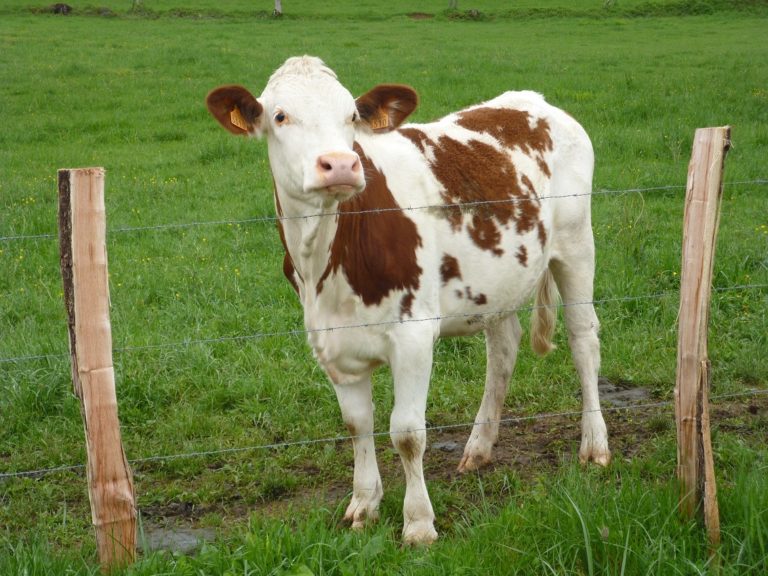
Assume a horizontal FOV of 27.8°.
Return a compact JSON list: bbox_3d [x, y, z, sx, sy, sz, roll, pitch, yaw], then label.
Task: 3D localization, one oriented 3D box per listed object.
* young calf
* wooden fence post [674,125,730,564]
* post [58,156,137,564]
[{"bbox_3d":[0.171,-0.044,4.984,0.540,1.390,1.380,9,14,37],"label":"young calf"},{"bbox_3d":[0.891,0.153,4.340,0.125,1.203,0.100,-2,12,-5],"label":"wooden fence post"},{"bbox_3d":[-0.769,0.236,4.188,0.140,1.116,0.110,-3,12,-5],"label":"post"}]

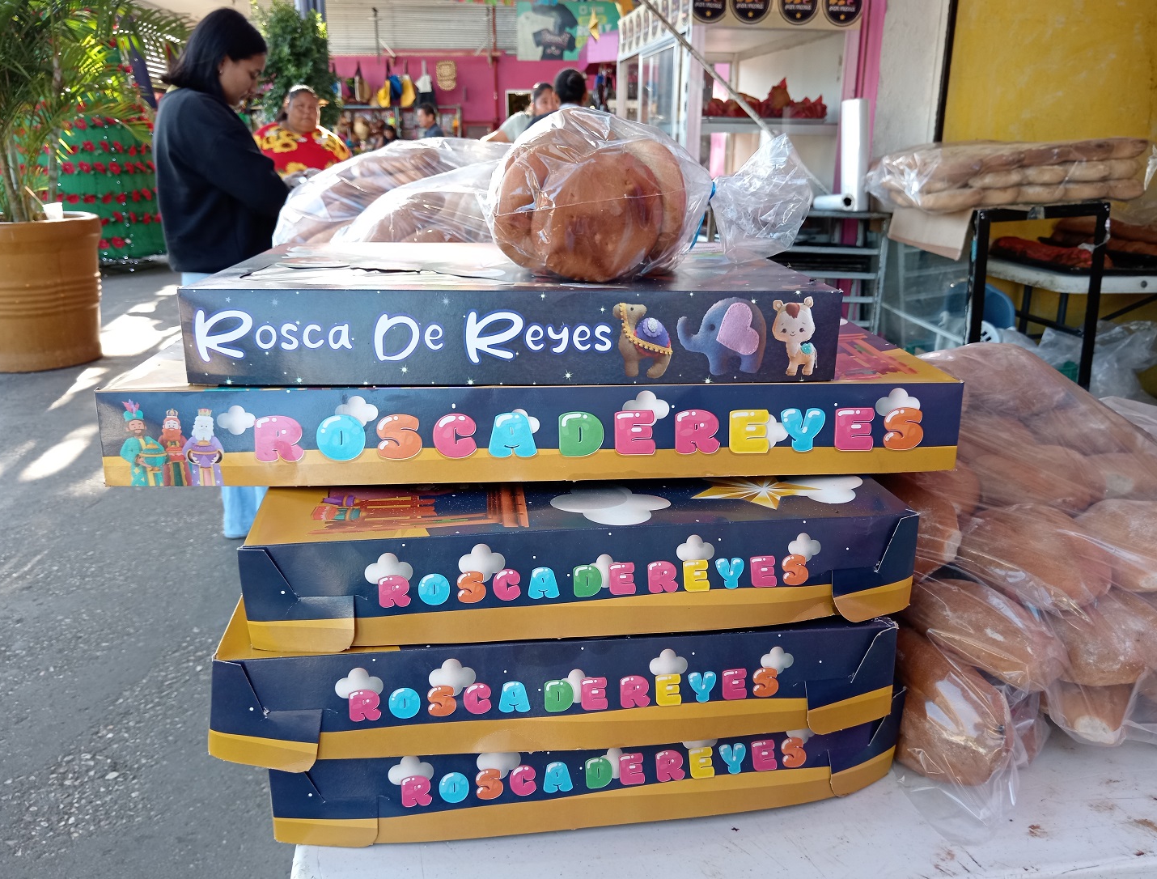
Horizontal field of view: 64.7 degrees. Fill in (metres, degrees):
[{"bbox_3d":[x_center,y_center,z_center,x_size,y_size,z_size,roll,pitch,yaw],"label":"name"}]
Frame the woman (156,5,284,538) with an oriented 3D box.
[{"bbox_3d":[-1.034,-0.434,2.744,0.400,1.576,0.450,-4,18,-16],"label":"woman"}]

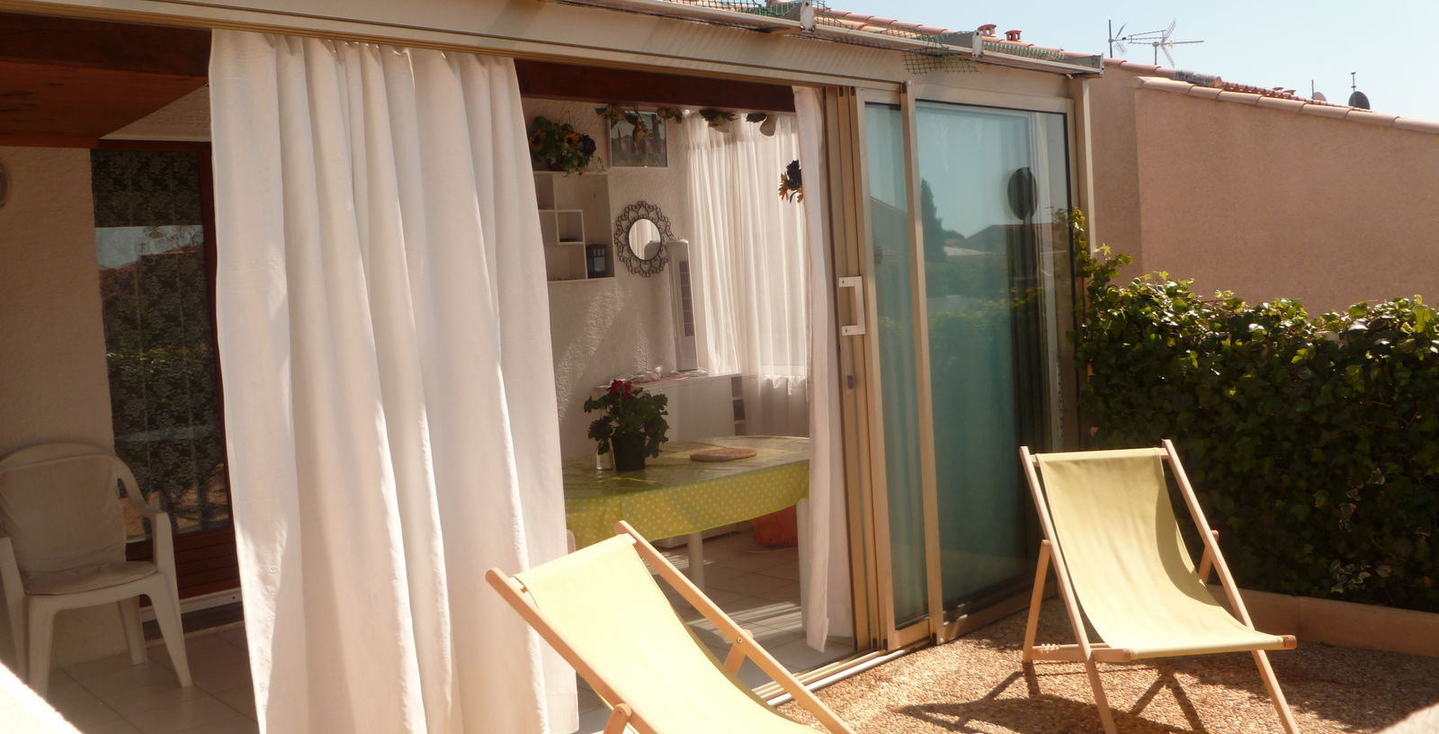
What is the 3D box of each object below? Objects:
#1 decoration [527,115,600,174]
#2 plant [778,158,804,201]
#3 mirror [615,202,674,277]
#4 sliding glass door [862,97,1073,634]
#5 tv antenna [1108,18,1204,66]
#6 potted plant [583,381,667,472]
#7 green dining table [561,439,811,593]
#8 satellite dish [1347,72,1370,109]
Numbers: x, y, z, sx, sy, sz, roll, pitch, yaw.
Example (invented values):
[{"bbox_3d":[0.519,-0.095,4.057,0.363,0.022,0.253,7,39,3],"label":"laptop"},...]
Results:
[{"bbox_3d":[-0.906,-1.282,6.723,0.370,0.310,0.280,-6,4,-40],"label":"decoration"},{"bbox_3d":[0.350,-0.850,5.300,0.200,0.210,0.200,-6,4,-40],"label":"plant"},{"bbox_3d":[-0.474,-0.795,7.222,0.460,0.470,0.030,-6,4,-40],"label":"mirror"},{"bbox_3d":[1.131,-0.034,4.944,1.292,2.180,0.114,-6,4,-40],"label":"sliding glass door"},{"bbox_3d":[6.379,-4.720,17.000,1.380,0.720,0.550,-4,3,0],"label":"tv antenna"},{"bbox_3d":[-0.381,0.239,4.808,0.300,0.370,0.300,-4,3,0],"label":"potted plant"},{"bbox_3d":[-0.247,0.785,4.939,1.839,0.750,1.051,-6,4,-40],"label":"green dining table"},{"bbox_3d":[17.021,-7.320,31.000,0.650,1.000,0.400,-2,4,27],"label":"satellite dish"}]

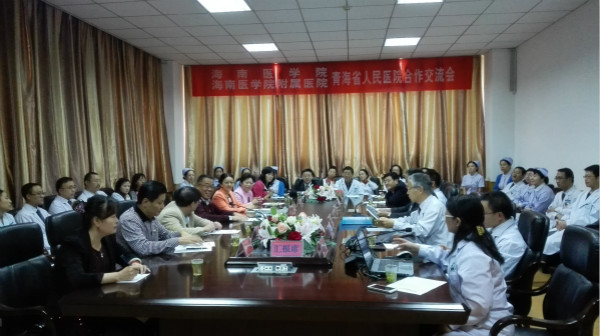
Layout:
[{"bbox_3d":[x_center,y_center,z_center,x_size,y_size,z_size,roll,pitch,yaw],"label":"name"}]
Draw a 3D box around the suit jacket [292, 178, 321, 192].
[{"bbox_3d":[0.116,0.433,7.400,0.500,0.540,0.360,0,2,6],"label":"suit jacket"}]

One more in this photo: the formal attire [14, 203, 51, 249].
[{"bbox_3d":[-2.625,0.628,4.400,0.380,0.580,0.480,0,3,16],"label":"formal attire"}]

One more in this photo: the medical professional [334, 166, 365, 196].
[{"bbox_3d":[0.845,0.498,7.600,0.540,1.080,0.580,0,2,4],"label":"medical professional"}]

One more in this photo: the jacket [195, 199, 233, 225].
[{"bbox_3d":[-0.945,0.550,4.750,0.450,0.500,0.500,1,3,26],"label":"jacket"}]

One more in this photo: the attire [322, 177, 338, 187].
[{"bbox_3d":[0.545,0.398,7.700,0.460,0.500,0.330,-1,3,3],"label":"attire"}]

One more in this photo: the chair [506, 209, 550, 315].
[{"bbox_3d":[1.404,0.875,3.302,0.660,1.100,0.600,0,2,6],"label":"chair"}]

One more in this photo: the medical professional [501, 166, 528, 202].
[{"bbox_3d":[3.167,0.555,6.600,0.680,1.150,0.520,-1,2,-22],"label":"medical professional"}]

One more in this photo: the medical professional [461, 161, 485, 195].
[{"bbox_3d":[3.169,0.507,8.200,0.500,1.300,0.700,0,3,14],"label":"medical professional"}]

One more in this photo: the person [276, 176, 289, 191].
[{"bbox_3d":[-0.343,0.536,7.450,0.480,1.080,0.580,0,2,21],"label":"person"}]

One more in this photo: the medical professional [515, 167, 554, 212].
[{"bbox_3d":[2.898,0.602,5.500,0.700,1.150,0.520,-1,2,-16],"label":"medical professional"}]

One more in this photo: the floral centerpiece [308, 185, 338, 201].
[{"bbox_3d":[0.364,0.381,6.900,0.500,0.310,0.420,0,2,6],"label":"floral centerpiece"}]

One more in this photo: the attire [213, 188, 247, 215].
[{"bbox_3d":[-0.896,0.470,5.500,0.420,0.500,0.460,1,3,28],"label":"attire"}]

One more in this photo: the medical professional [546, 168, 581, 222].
[{"bbox_3d":[2.963,0.625,5.100,0.750,1.280,0.550,-1,3,-17],"label":"medical professional"}]

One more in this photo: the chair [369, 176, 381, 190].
[{"bbox_3d":[1.178,0.683,7.600,0.620,1.080,0.650,0,3,6],"label":"chair"}]

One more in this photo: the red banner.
[{"bbox_3d":[0.557,-1.833,9.015,5.680,0.650,0.050,0,3,6],"label":"red banner"}]

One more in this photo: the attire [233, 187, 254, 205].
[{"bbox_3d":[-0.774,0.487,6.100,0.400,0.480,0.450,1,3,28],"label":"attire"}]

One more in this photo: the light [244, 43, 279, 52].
[{"bbox_3d":[-0.668,-2.101,7.724,0.580,0.060,0.580,0,2,6],"label":"light"}]

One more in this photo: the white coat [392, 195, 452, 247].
[{"bbox_3d":[1.129,0.575,4.100,0.560,0.670,0.470,-1,2,0],"label":"white coat"}]

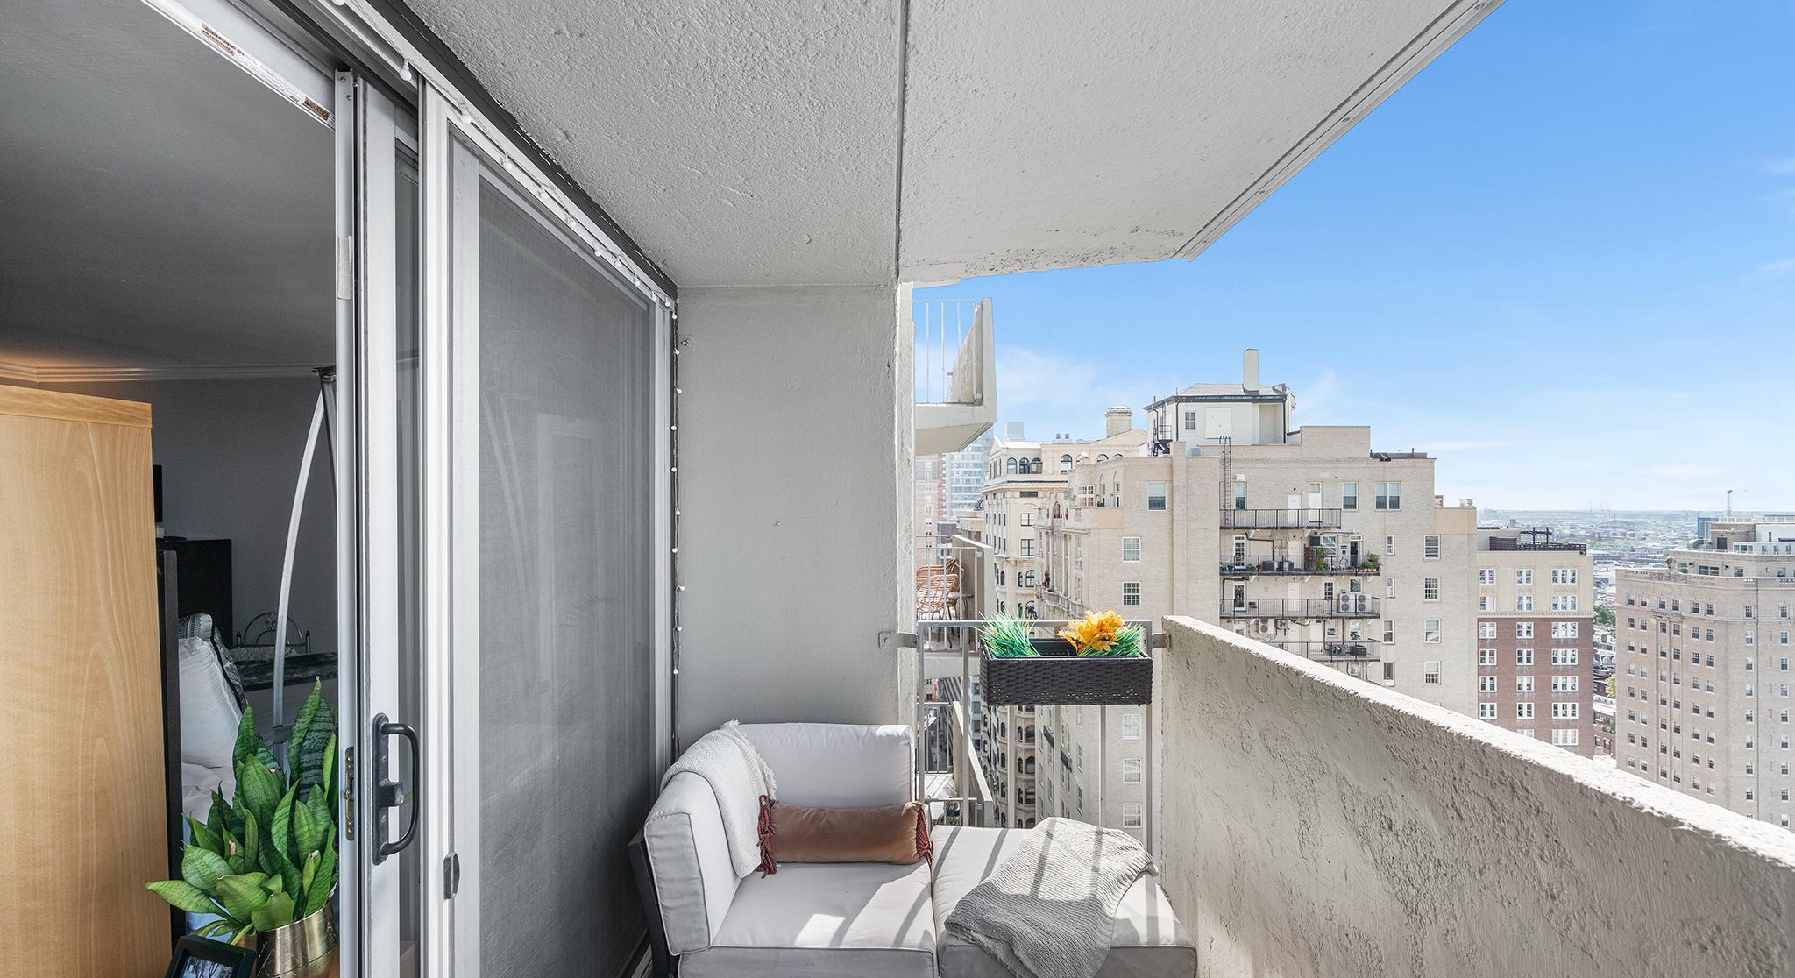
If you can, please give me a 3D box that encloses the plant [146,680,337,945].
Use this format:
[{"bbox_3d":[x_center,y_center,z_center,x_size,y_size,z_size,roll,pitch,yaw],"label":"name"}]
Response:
[{"bbox_3d":[-1.275,0.650,1.405,0.320,0.530,0.340,-1,-2,45],"label":"plant"}]

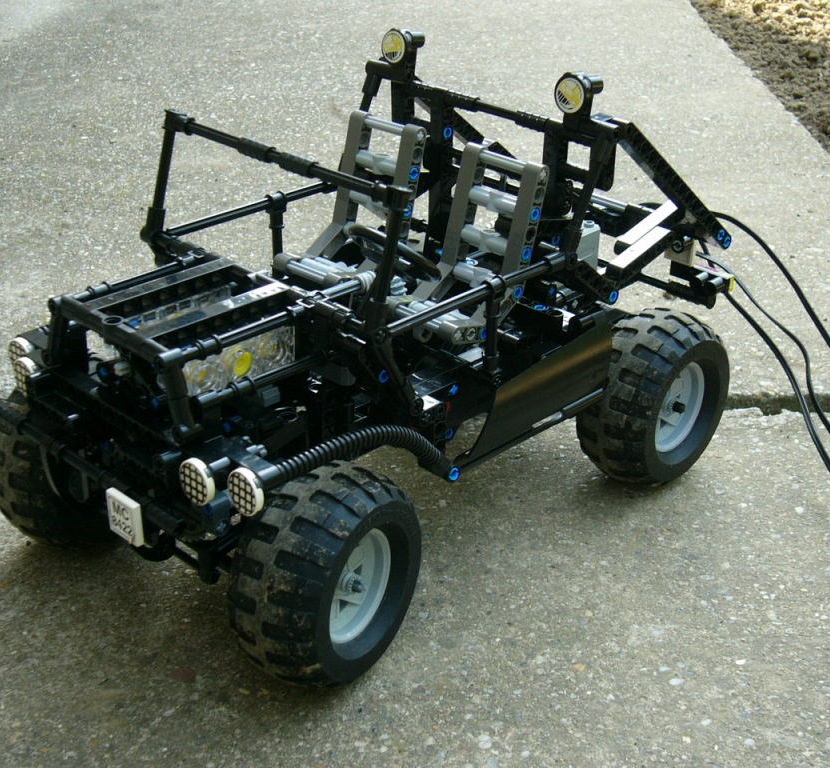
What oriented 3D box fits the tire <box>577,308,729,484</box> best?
[{"bbox_3d":[0.107,0.006,0.610,0.037,0.081,0.081,24,35,38],"label":"tire"}]

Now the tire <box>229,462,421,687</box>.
[{"bbox_3d":[-0.031,0.068,0.487,0.037,0.081,0.081,17,31,28],"label":"tire"}]

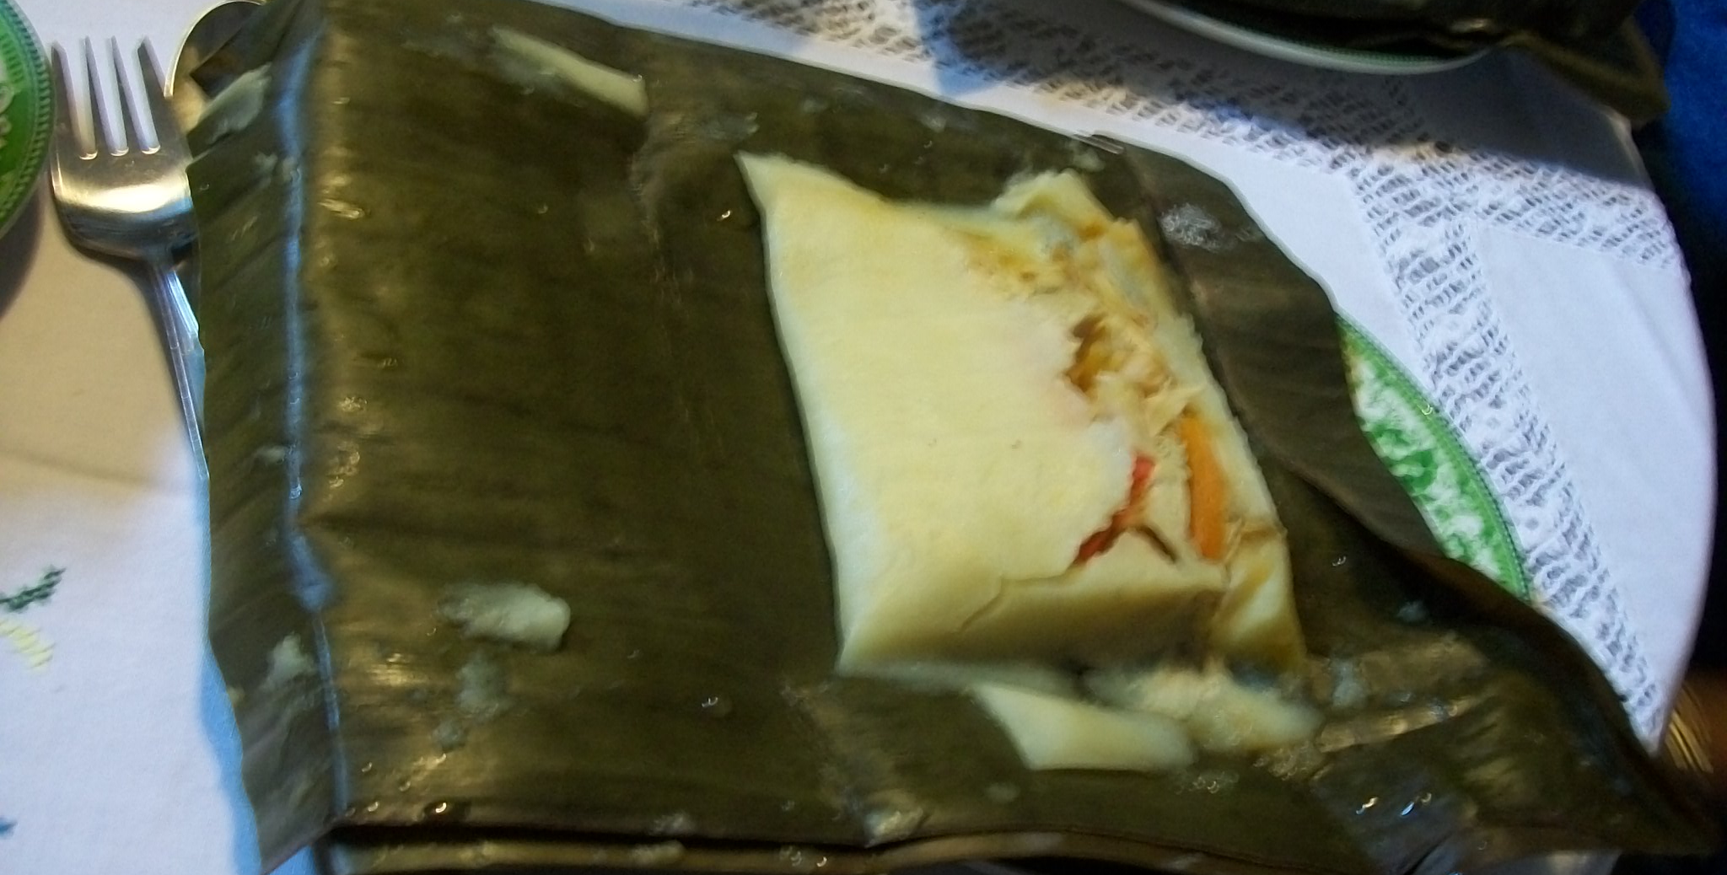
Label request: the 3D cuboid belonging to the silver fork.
[{"bbox_3d":[-0.138,-0.018,0.359,0.027,0.021,0.193,-7,49,-28],"label":"silver fork"}]

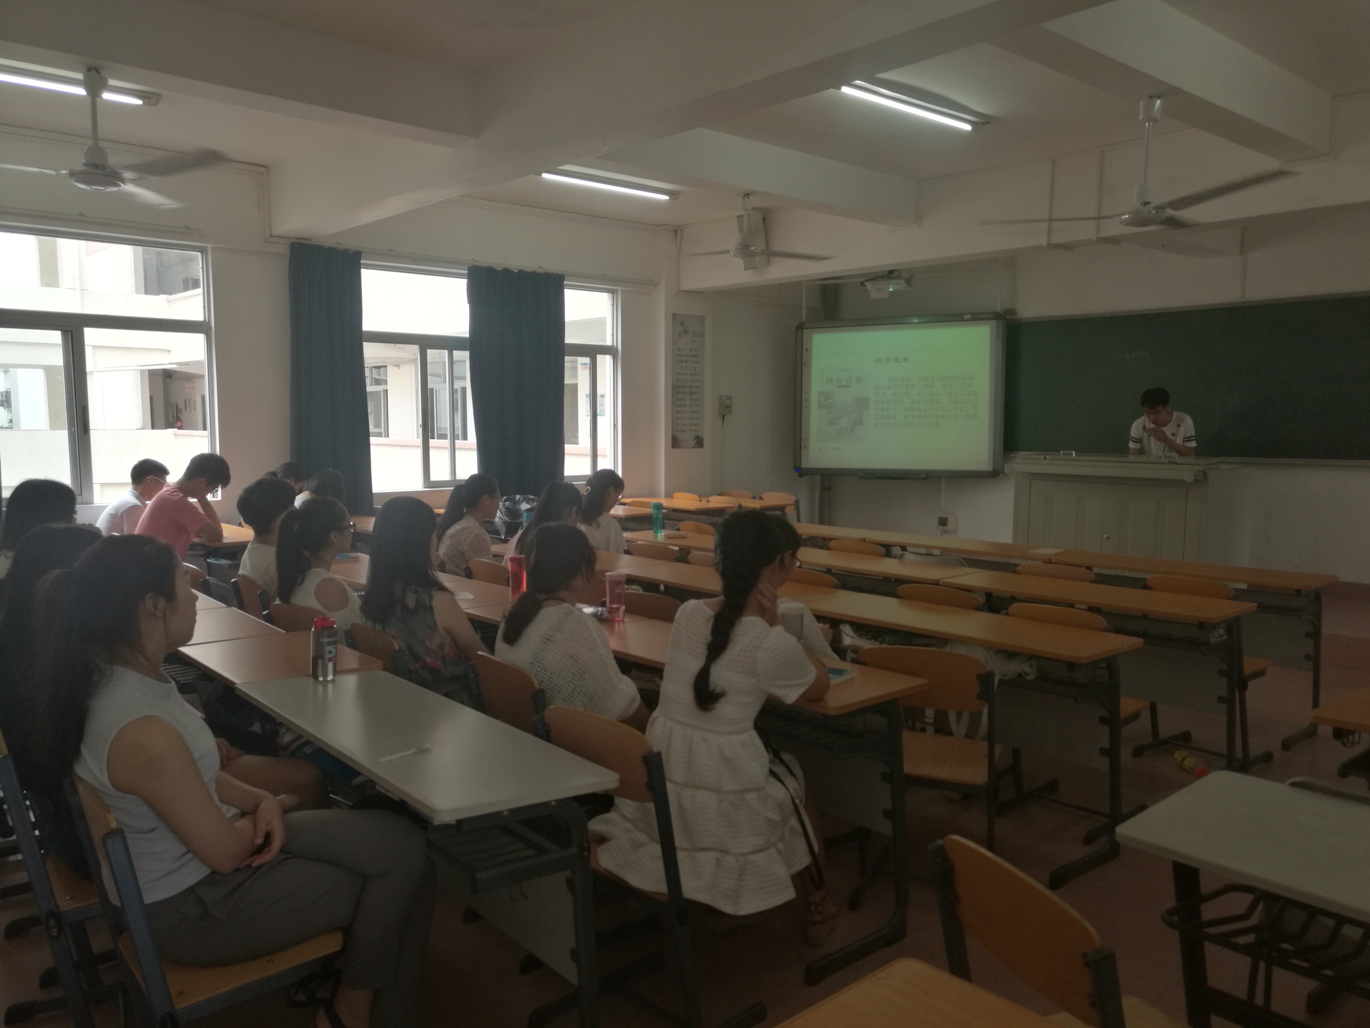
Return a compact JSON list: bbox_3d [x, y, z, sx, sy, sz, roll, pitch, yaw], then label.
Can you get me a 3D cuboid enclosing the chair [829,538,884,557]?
[{"bbox_3d":[1.045,0.538,5.952,0.500,0.810,0.420,-4,7,-41],"label":"chair"}]

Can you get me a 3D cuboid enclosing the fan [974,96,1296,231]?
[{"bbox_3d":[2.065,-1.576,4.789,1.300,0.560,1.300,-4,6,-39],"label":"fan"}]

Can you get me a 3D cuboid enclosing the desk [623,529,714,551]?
[{"bbox_3d":[0.080,0.530,6.357,0.410,0.745,1.200,-4,7,-41],"label":"desk"}]

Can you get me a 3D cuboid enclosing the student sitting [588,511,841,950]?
[{"bbox_3d":[0.099,0.614,2.791,0.470,1.240,0.800,5,7,41],"label":"student sitting"}]

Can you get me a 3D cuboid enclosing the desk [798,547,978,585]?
[{"bbox_3d":[0.877,0.618,5.451,0.410,0.745,1.200,-4,7,-41],"label":"desk"}]

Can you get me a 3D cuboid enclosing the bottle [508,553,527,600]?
[{"bbox_3d":[-0.663,0.253,4.253,0.068,0.194,0.068,0,5,0],"label":"bottle"}]

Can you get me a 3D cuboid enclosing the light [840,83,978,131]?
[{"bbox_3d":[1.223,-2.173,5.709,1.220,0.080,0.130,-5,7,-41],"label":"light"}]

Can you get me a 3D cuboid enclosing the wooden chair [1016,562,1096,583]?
[{"bbox_3d":[1.851,0.615,5.103,0.480,0.800,0.420,-5,7,-41],"label":"wooden chair"}]

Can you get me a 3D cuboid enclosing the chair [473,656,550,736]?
[{"bbox_3d":[-0.415,0.783,3.059,0.460,0.790,0.400,-4,6,-39],"label":"chair"}]

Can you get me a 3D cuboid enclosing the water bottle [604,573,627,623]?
[{"bbox_3d":[-0.249,0.306,3.953,0.075,0.180,0.075,-4,6,-39],"label":"water bottle"}]

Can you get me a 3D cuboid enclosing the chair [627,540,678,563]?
[{"bbox_3d":[-0.100,0.541,6.040,0.400,0.790,0.460,5,7,45],"label":"chair"}]

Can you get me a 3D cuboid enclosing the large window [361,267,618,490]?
[{"bbox_3d":[-1.544,-1.062,8.730,2.550,1.700,0.120,-5,7,-41],"label":"large window"}]

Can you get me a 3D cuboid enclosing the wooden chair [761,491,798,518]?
[{"bbox_3d":[0.980,0.191,10.396,0.400,0.790,0.460,4,6,38],"label":"wooden chair"}]

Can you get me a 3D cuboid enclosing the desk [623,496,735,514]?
[{"bbox_3d":[-0.166,0.280,9.049,0.430,0.740,1.220,-5,7,-41],"label":"desk"}]

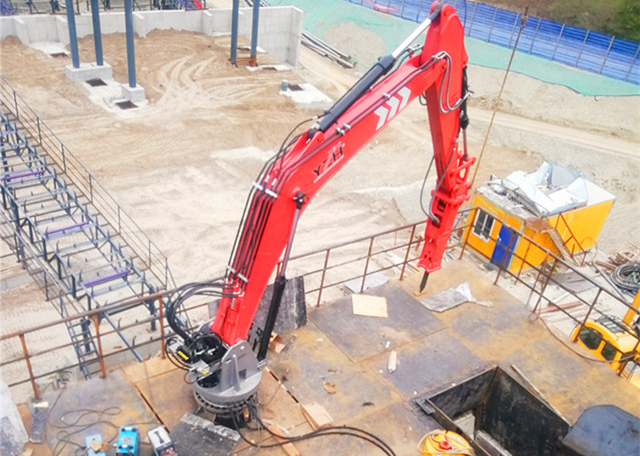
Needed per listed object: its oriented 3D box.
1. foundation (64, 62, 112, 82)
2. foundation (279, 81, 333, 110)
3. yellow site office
[{"bbox_3d":[-17.876,-12.130,38.803,2.965,0.783,1.585,-20,41,-37],"label":"foundation"},{"bbox_3d":[-1.409,-10.170,39.016,3.050,0.620,4.300,-12,36,-28],"label":"foundation"},{"bbox_3d":[10.211,-0.380,23.446,6.172,2.800,2.820,-12,37,-28],"label":"yellow site office"}]

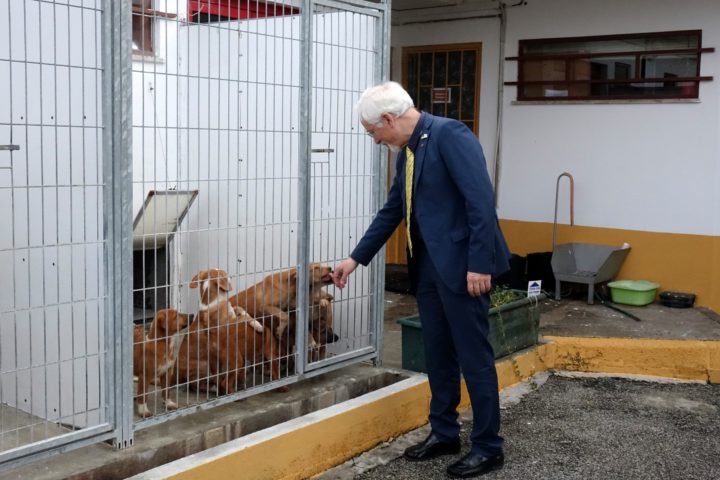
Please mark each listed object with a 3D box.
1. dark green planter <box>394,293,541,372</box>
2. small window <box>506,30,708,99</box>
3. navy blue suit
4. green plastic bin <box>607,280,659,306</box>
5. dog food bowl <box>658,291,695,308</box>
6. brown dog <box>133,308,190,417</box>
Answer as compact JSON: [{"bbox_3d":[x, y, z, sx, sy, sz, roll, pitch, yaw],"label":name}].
[{"bbox_3d":[0.635,0.491,4.924,0.340,0.285,1.100,6,7,37],"label":"dark green planter"},{"bbox_3d":[1.845,-1.310,6.857,1.580,0.500,0.100,6,7,37],"label":"small window"},{"bbox_3d":[0.305,0.170,3.910,0.580,1.420,0.560,-1,6,-15],"label":"navy blue suit"},{"bbox_3d":[2.051,0.401,6.685,0.330,0.150,0.260,6,7,37],"label":"green plastic bin"},{"bbox_3d":[2.309,0.450,6.575,0.230,0.085,0.220,6,7,37],"label":"dog food bowl"},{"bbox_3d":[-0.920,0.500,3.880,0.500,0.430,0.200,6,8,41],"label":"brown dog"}]

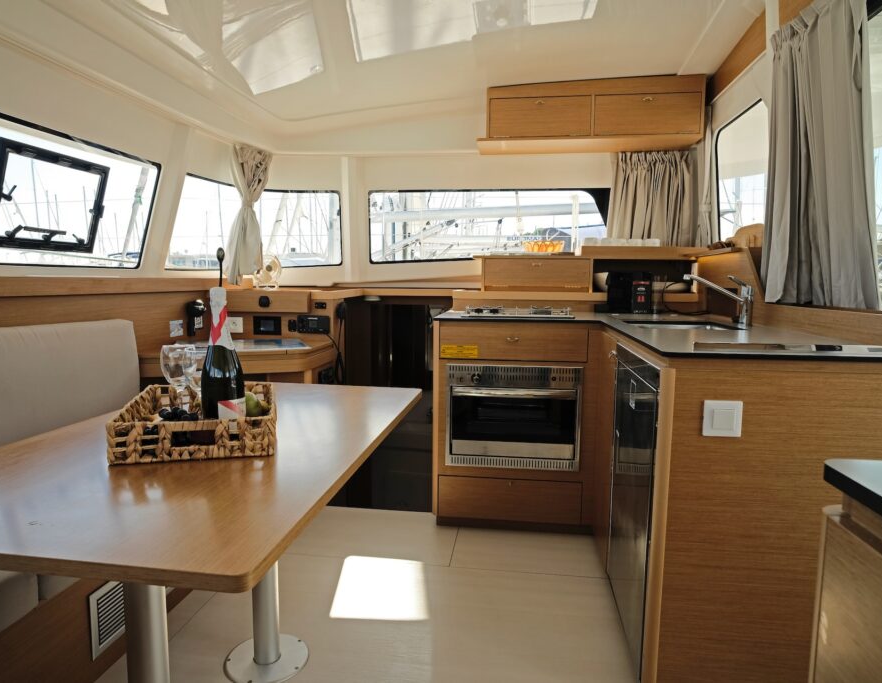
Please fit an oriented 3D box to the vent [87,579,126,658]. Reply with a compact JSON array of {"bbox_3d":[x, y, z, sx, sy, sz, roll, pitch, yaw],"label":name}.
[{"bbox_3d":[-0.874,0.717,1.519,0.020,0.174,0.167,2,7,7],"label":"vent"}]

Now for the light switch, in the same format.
[{"bbox_3d":[0.644,0.177,1.296,0.083,0.082,0.013,2,7,7],"label":"light switch"}]

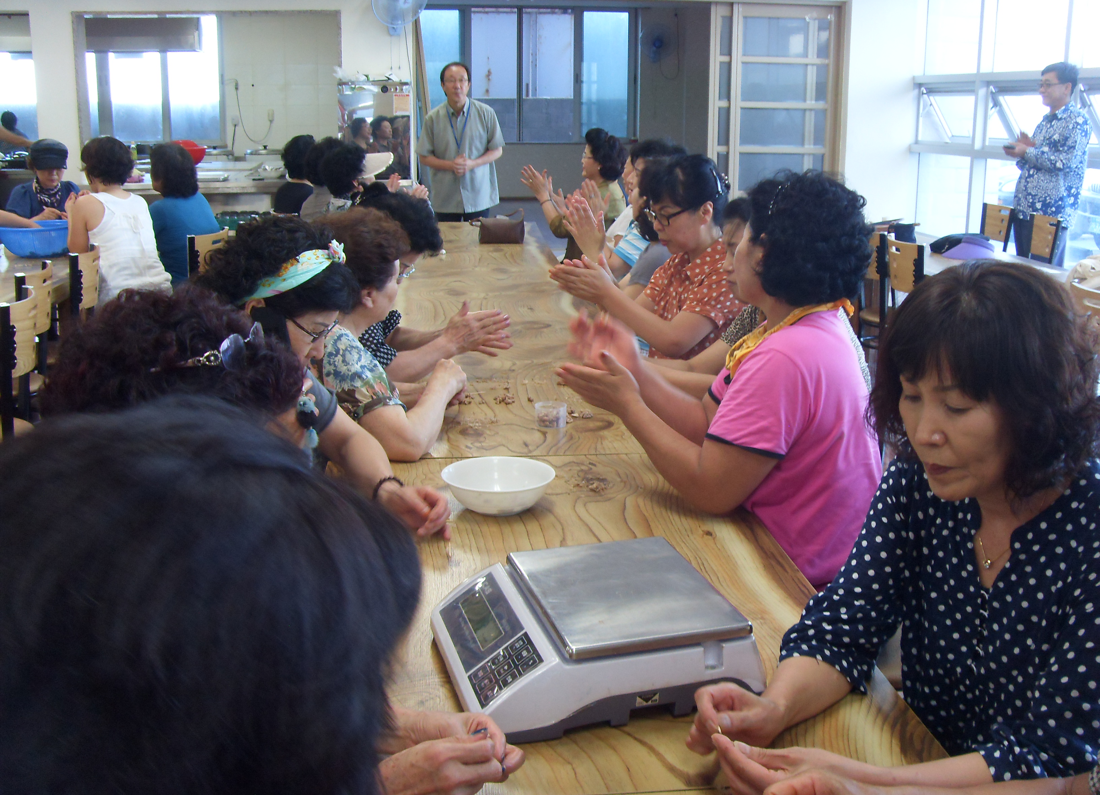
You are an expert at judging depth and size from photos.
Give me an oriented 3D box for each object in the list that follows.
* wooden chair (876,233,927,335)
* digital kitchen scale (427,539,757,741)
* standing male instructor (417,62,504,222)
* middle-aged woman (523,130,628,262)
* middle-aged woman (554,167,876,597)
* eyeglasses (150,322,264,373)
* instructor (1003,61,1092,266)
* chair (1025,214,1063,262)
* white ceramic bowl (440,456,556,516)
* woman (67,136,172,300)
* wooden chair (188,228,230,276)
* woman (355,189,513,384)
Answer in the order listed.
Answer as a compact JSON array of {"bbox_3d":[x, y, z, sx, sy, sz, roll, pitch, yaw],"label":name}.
[{"bbox_3d":[1.775,-0.290,5.545,0.490,0.835,0.410,-2,14,-8],"label":"wooden chair"},{"bbox_3d":[0.056,0.298,1.600,0.350,0.108,0.325,-4,15,-16],"label":"digital kitchen scale"},{"bbox_3d":[-0.527,-1.163,7.358,0.510,1.620,0.320,0,14,-2],"label":"standing male instructor"},{"bbox_3d":[0.130,-0.650,6.021,0.600,1.280,0.450,3,14,10],"label":"middle-aged woman"},{"bbox_3d":[0.323,0.232,2.428,0.660,1.310,0.460,5,15,17],"label":"middle-aged woman"},{"bbox_3d":[-0.467,-0.060,1.650,0.140,0.048,0.140,-9,17,14],"label":"eyeglasses"},{"bbox_3d":[2.657,-0.979,6.708,0.420,1.620,0.470,4,14,13],"label":"instructor"},{"bbox_3d":[2.356,-0.531,6.527,0.490,0.835,0.410,-1,14,-6],"label":"chair"},{"bbox_3d":[-0.094,0.165,2.215,0.205,0.065,0.205,0,14,0],"label":"white ceramic bowl"},{"bbox_3d":[-1.787,-0.436,5.151,0.440,1.260,0.600,-13,19,-43],"label":"woman"},{"bbox_3d":[-1.742,-0.352,5.695,0.490,0.835,0.410,4,15,16],"label":"wooden chair"},{"bbox_3d":[-0.450,0.052,3.312,0.720,1.220,0.450,-2,14,-8],"label":"woman"}]

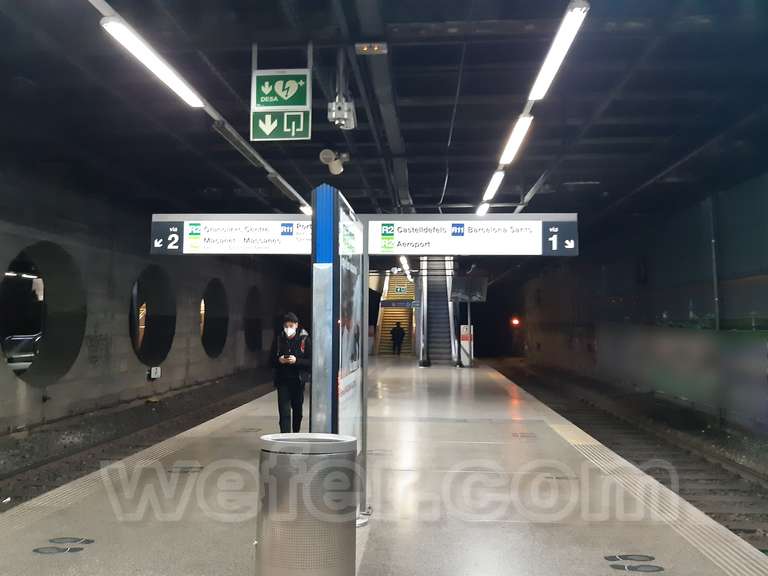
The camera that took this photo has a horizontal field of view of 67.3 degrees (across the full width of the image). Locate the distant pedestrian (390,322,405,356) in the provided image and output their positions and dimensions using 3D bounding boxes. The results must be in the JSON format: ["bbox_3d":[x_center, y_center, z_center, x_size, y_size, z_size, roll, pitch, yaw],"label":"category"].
[{"bbox_3d":[0.697,2.540,29.337,0.600,1.630,0.380,0,-3,4],"label":"distant pedestrian"}]

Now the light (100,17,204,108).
[{"bbox_3d":[-1.823,-1.798,4.718,0.130,0.080,1.570,0,-3,4],"label":"light"}]

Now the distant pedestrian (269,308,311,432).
[{"bbox_3d":[-1.180,1.196,7.357,0.530,1.750,0.420,0,-3,-1],"label":"distant pedestrian"}]

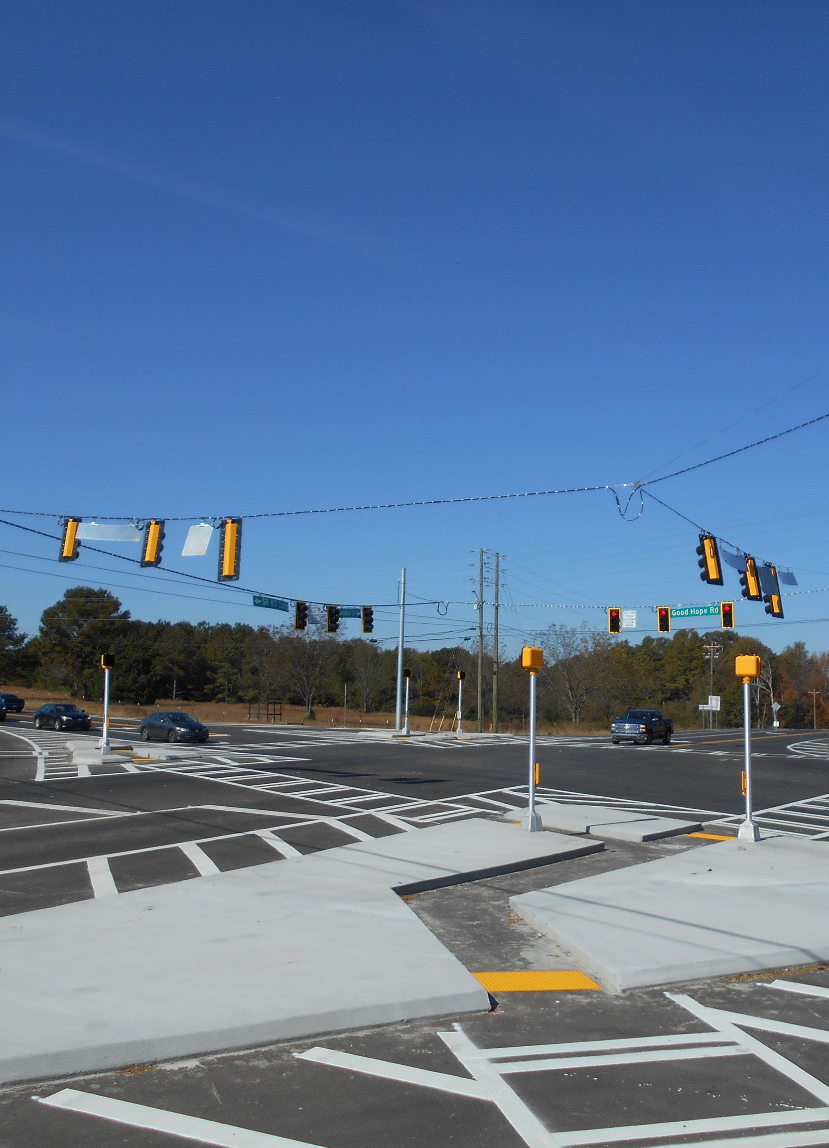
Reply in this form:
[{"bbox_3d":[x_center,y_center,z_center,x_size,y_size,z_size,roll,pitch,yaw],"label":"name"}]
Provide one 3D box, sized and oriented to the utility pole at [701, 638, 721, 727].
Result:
[{"bbox_3d":[33.992,12.666,131.474,2.400,10.010,0.450,1,-6,10],"label":"utility pole"}]

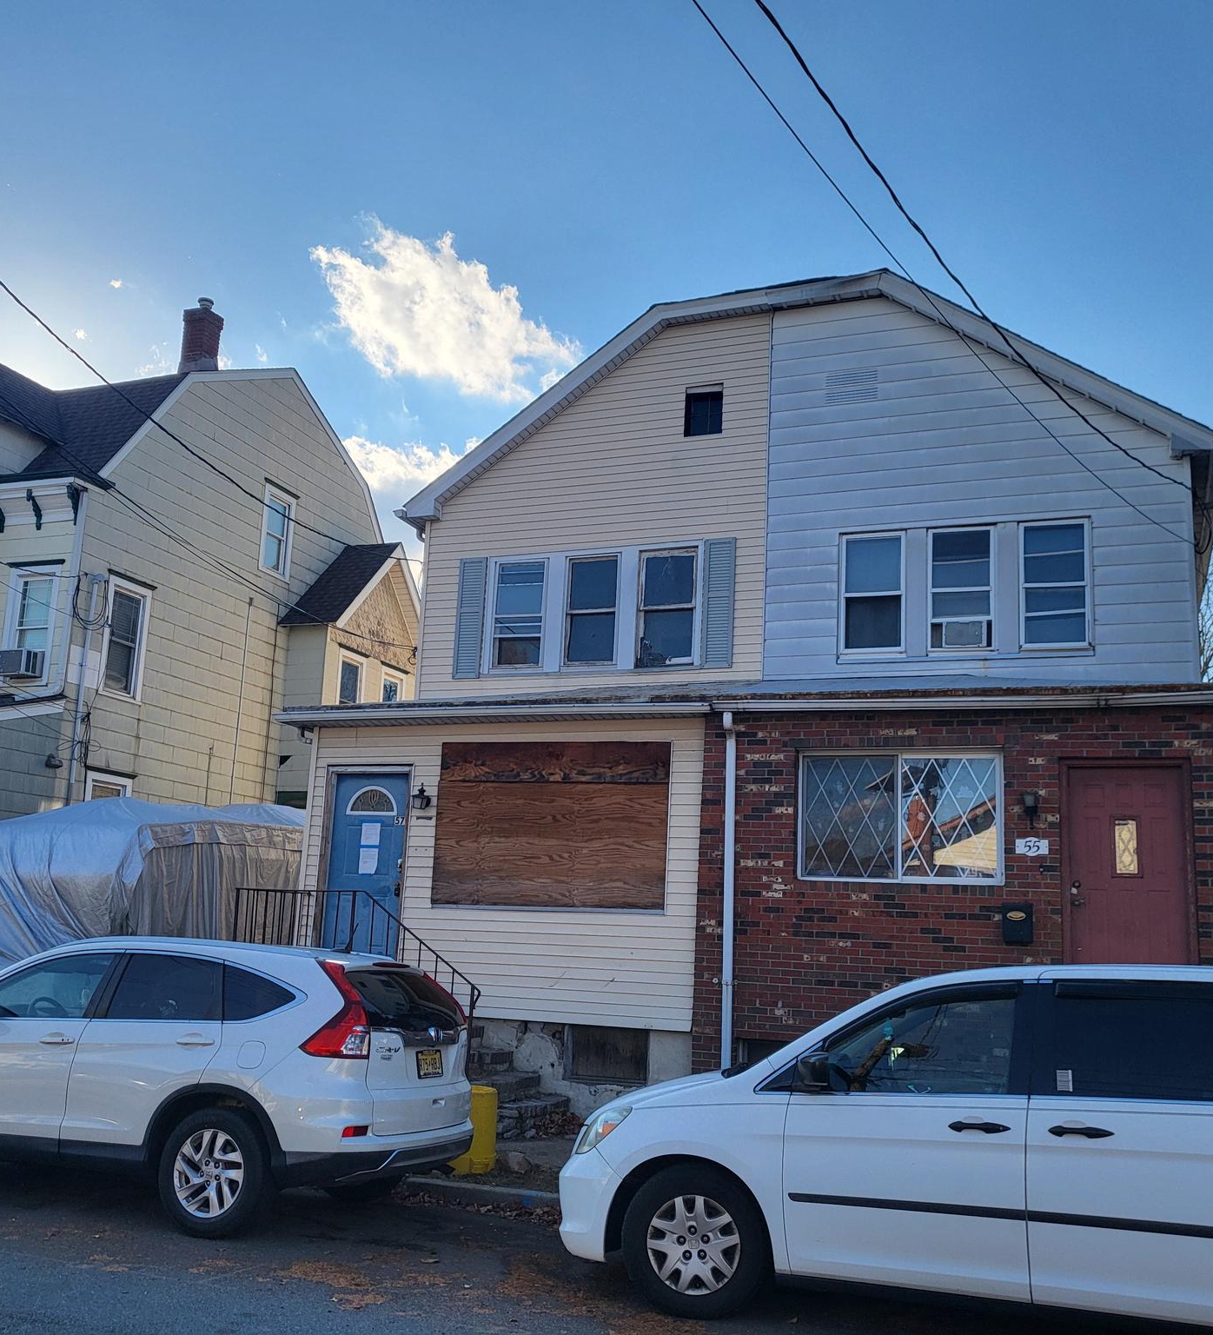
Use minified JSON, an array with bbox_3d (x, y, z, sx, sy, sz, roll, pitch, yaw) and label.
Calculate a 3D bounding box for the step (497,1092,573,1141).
[{"bbox_3d":[-0.723,3.982,11.914,0.360,0.240,1.150,-2,-13,22],"label":"step"}]

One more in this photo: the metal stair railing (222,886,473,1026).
[{"bbox_3d":[-2.189,2.974,12.786,2.740,1.630,1.050,-2,-13,22],"label":"metal stair railing"}]

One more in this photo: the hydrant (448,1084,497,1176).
[{"bbox_3d":[-0.954,3.362,9.724,0.360,0.570,0.360,3,-12,1],"label":"hydrant"}]

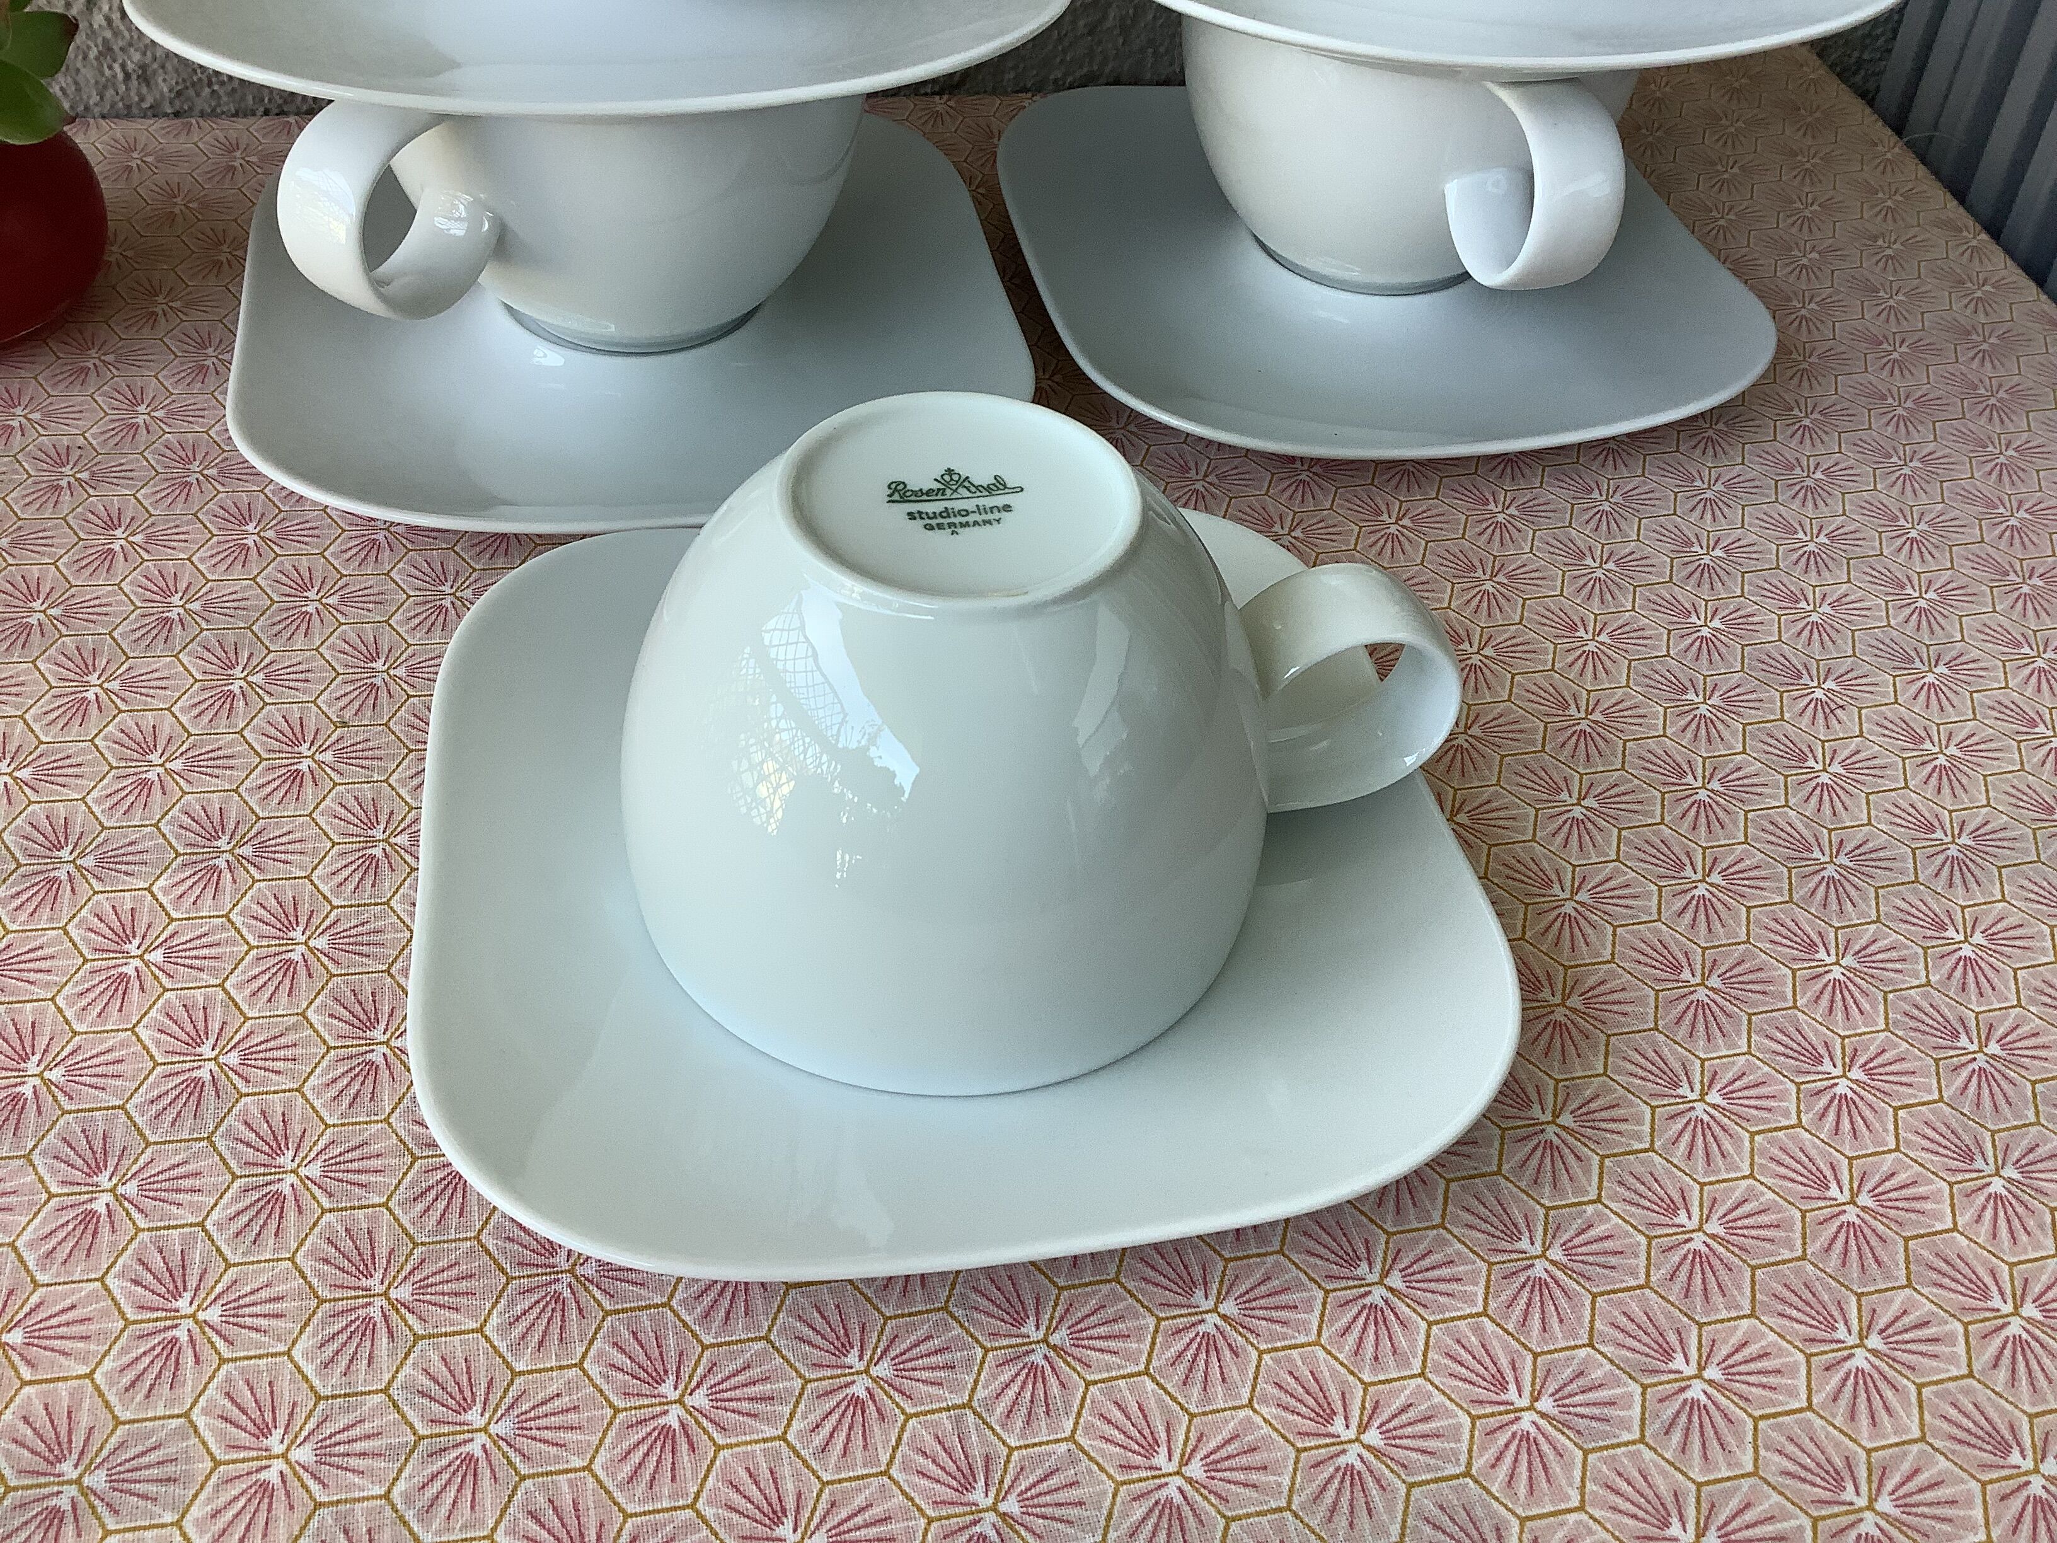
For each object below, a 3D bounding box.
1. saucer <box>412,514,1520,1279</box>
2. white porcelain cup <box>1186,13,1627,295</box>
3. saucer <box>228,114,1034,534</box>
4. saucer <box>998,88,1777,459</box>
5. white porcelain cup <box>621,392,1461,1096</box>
[{"bbox_3d":[-0.012,0.010,0.267,0.145,0.018,0.145,-5,45,-9],"label":"saucer"},{"bbox_3d":[0.076,-0.126,0.363,0.090,0.063,0.114,-7,45,-11],"label":"white porcelain cup"},{"bbox_3d":[-0.077,-0.088,0.362,0.145,0.018,0.145,-6,45,-11],"label":"saucer"},{"bbox_3d":[0.071,-0.105,0.391,0.145,0.018,0.145,-7,46,-12],"label":"saucer"},{"bbox_3d":[0.002,-0.012,0.248,0.114,0.063,0.090,-3,45,-7],"label":"white porcelain cup"}]

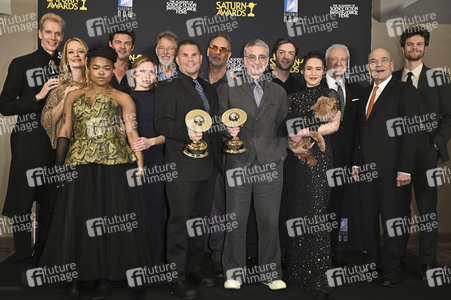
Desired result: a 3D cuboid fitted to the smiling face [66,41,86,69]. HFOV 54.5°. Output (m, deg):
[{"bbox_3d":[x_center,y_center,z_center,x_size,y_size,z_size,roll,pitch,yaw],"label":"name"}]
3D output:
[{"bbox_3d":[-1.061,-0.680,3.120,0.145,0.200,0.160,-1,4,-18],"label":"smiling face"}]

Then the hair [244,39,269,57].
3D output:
[{"bbox_3d":[0.222,-0.720,3.140,0.178,0.150,0.200,3,7,2],"label":"hair"}]

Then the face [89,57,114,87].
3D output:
[{"bbox_3d":[-0.798,-0.505,2.820,0.165,0.200,0.150,3,3,-16],"label":"face"}]

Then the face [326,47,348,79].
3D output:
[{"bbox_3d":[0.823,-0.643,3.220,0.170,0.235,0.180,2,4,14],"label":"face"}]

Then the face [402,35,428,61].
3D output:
[{"bbox_3d":[1.424,-0.765,3.300,0.175,0.210,0.155,3,6,25],"label":"face"}]

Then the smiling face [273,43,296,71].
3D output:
[{"bbox_3d":[0.465,-0.736,3.450,0.180,0.220,0.170,6,2,5],"label":"smiling face"}]

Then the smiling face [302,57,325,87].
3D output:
[{"bbox_3d":[0.599,-0.534,2.980,0.155,0.200,0.150,3,6,11],"label":"smiling face"}]

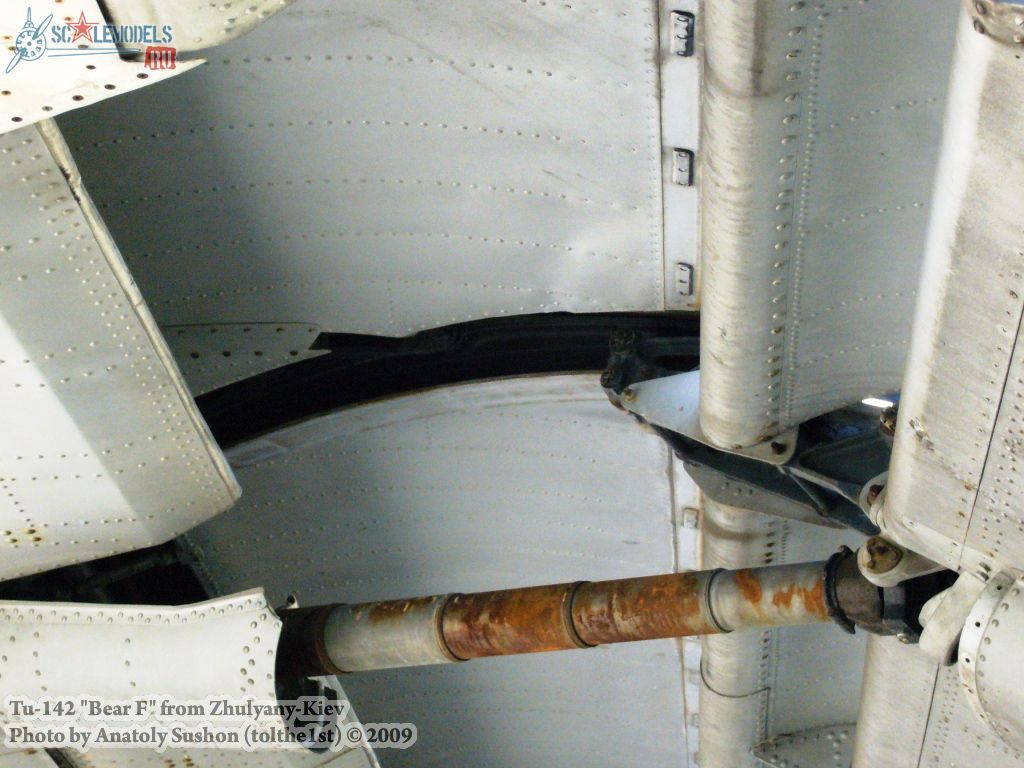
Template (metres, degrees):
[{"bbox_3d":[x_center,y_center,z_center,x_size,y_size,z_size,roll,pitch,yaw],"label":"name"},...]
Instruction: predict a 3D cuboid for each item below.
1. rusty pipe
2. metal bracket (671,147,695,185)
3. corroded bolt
[{"bbox_3d":[0.066,0.349,4.500,1.100,0.109,0.109,-9,-21,36],"label":"rusty pipe"},{"bbox_3d":[0.245,-0.311,4.320,0.030,0.014,0.115,8,-17,6],"label":"metal bracket"},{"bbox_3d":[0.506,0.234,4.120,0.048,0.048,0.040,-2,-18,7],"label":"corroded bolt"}]

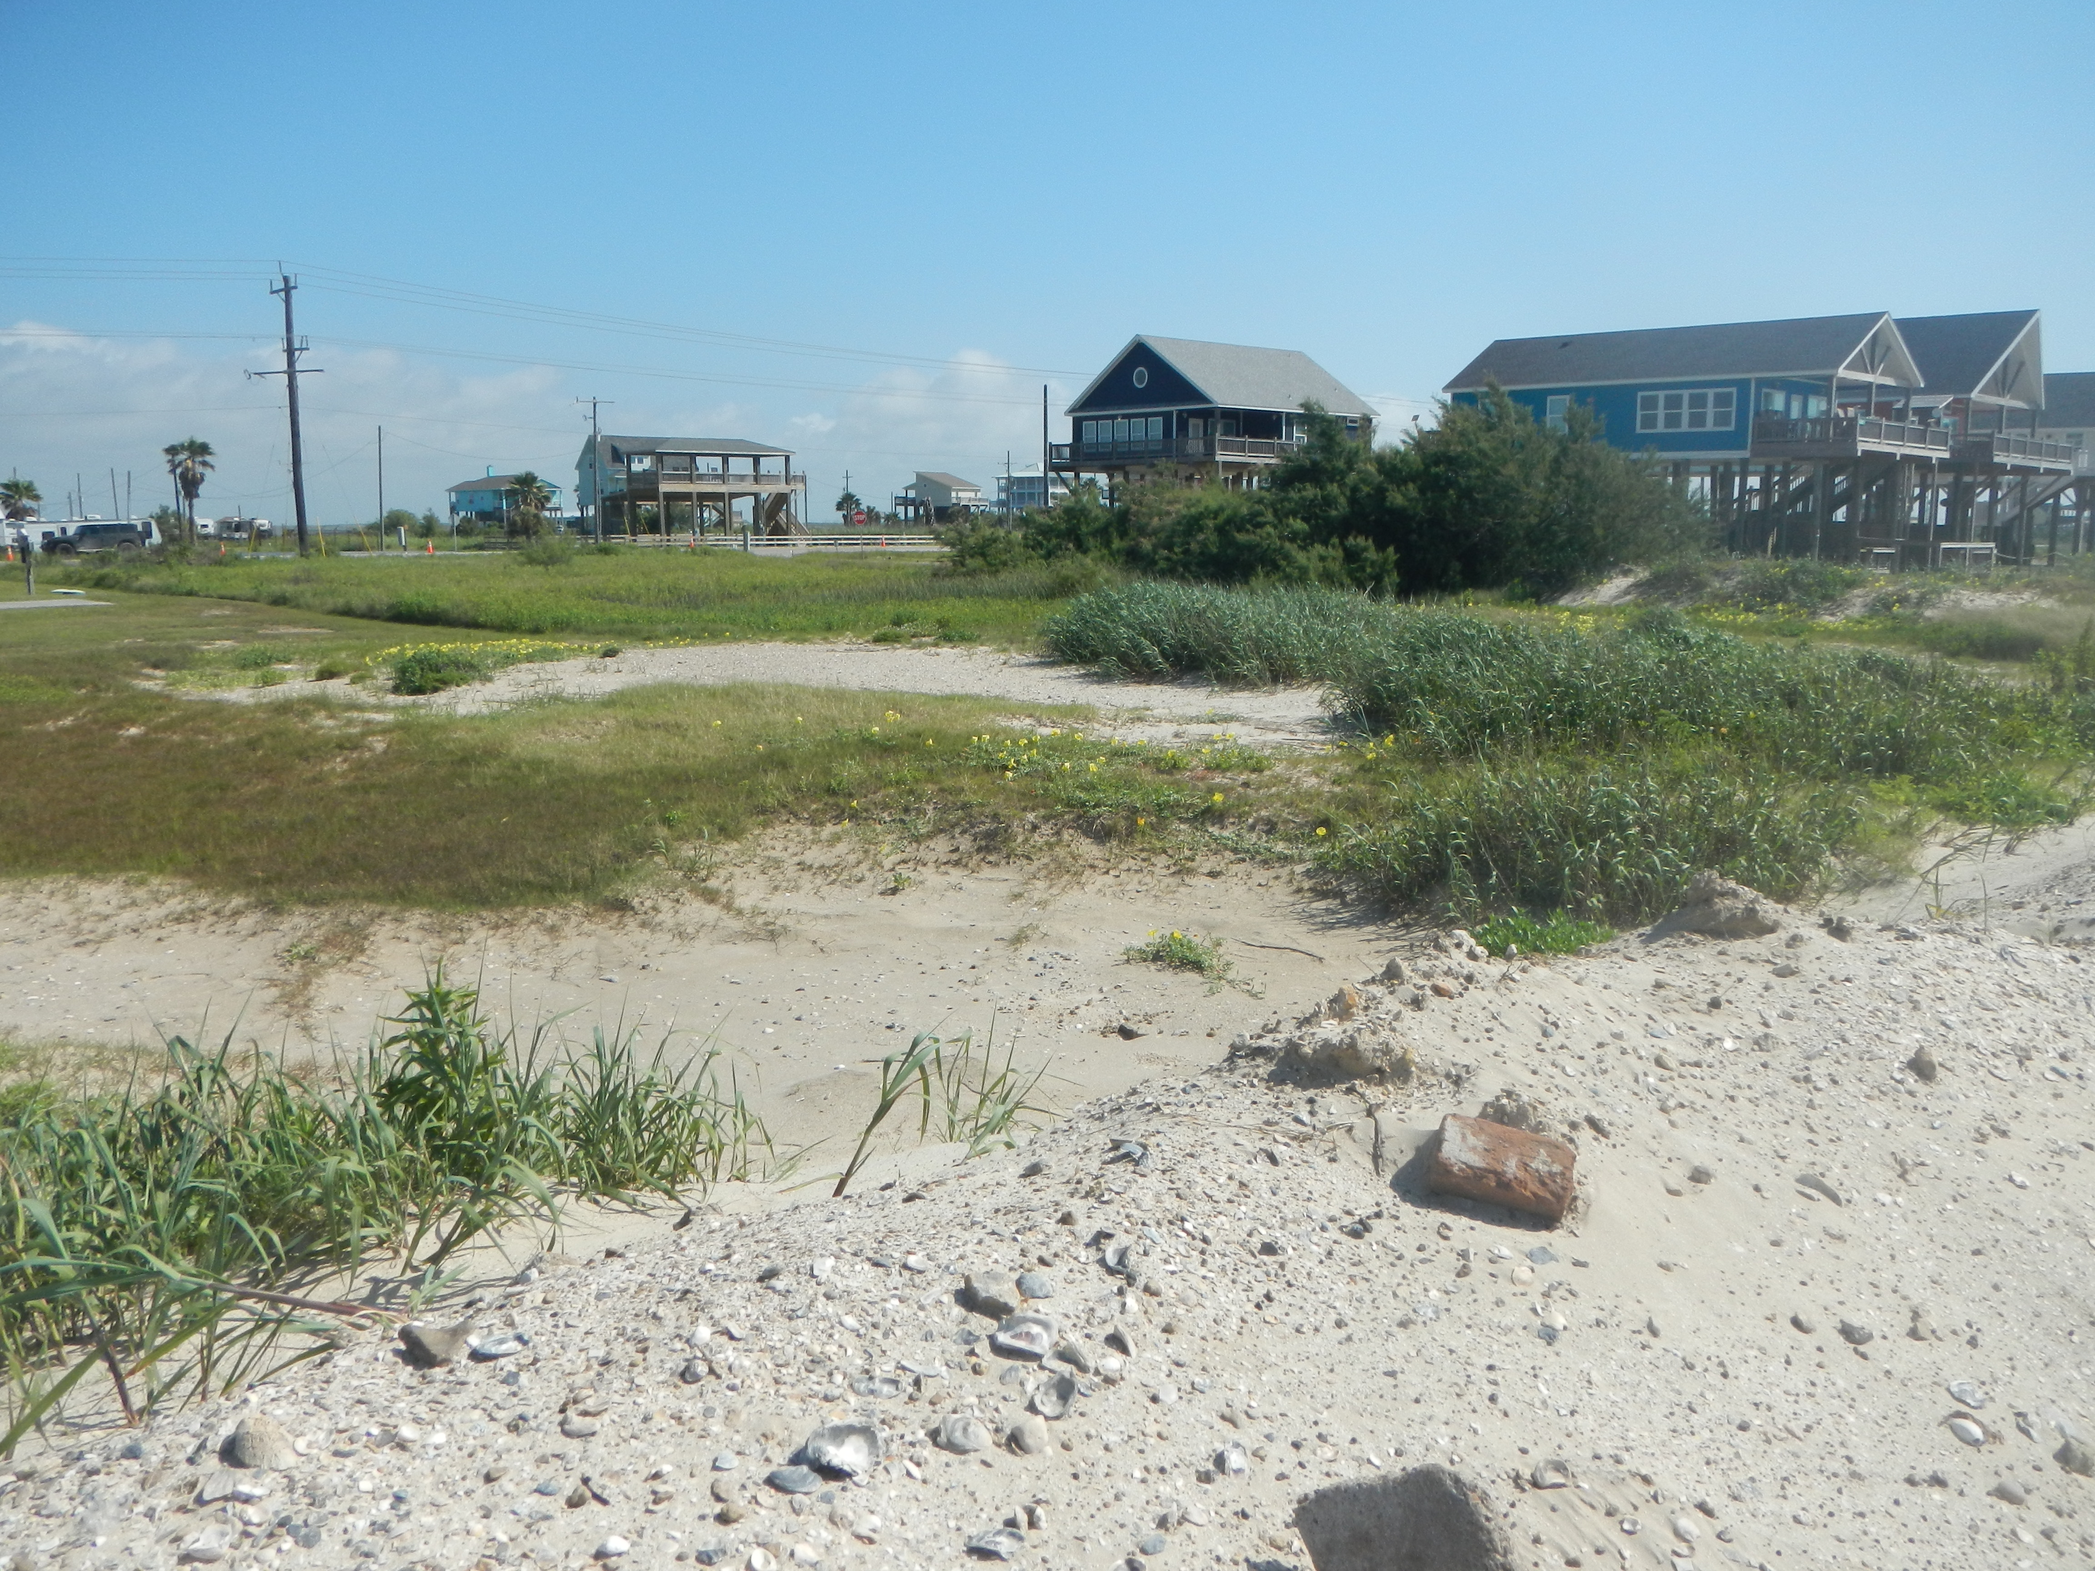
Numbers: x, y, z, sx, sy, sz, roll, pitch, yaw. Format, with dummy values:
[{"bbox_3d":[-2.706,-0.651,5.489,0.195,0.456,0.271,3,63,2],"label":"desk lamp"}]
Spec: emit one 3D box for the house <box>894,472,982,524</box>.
[{"bbox_3d":[-14.846,-39.015,234.796,9.800,8.800,8.400,-8,12,-41],"label":"house"}]

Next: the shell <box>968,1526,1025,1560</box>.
[{"bbox_3d":[-0.054,0.788,1.760,0.059,0.017,0.038,-2,9,-9],"label":"shell"}]

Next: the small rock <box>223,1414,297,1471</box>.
[{"bbox_3d":[-0.901,0.758,1.950,0.068,0.048,0.058,-4,10,-26],"label":"small rock"}]

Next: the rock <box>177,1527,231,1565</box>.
[{"bbox_3d":[-0.856,0.773,1.720,0.048,0.019,0.036,0,9,0],"label":"rock"}]

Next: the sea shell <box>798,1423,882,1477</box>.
[{"bbox_3d":[-0.218,0.705,1.800,0.080,0.030,0.062,0,9,0],"label":"sea shell"}]

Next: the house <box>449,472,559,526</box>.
[{"bbox_3d":[-64.033,-33.127,200.000,10.500,7.600,8.500,-7,11,-37],"label":"house"}]

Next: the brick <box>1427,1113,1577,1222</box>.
[{"bbox_3d":[0.698,0.587,2.604,0.200,0.058,0.095,14,32,11],"label":"brick"}]

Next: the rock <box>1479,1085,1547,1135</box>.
[{"bbox_3d":[0.717,0.505,2.620,0.100,0.062,0.080,0,9,0],"label":"rock"}]

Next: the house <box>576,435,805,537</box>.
[{"bbox_3d":[-31.185,-25.878,148.926,18.000,9.261,8.800,-5,10,-28],"label":"house"}]

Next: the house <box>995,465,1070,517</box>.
[{"bbox_3d":[-2.173,-50.850,300.000,11.500,10.500,10.000,-5,10,-30],"label":"house"}]

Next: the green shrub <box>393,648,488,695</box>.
[{"bbox_3d":[-6.832,-1.283,19.041,0.980,0.420,0.750,0,9,0],"label":"green shrub"}]

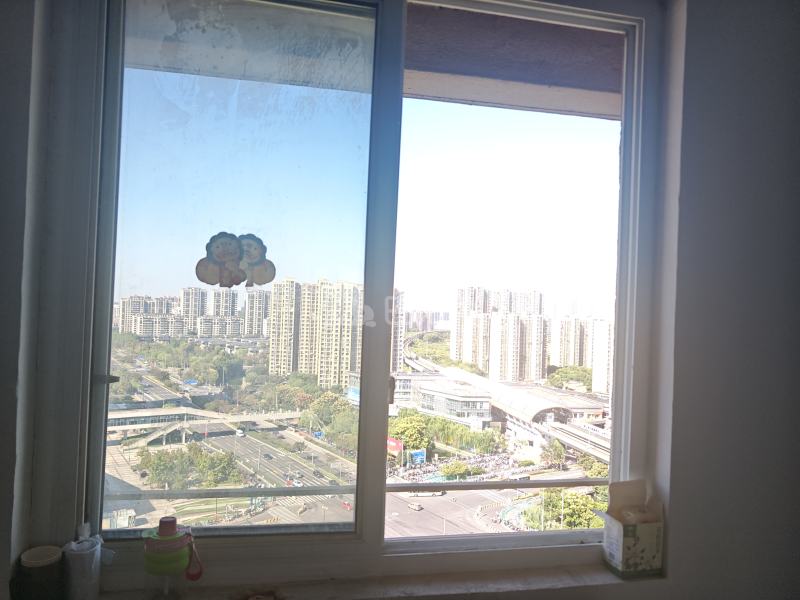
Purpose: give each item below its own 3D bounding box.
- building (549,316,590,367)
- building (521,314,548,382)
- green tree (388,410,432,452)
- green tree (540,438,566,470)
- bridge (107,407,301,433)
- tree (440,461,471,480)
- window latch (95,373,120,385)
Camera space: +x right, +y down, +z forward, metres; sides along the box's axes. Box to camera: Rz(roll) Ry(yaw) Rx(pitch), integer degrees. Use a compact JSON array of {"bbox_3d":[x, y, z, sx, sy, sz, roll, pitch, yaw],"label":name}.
[{"bbox_3d":[147.701,40.871,481.571,31.000,51.000,14.000,3,-1,-18],"label":"building"},{"bbox_3d":[104.203,37.421,427.590,16.500,53.000,12.500,3,-1,-18],"label":"building"},{"bbox_3d":[3.393,49.977,207.347,14.500,14.000,13.500,2,-1,0],"label":"green tree"},{"bbox_3d":[54.049,54.219,195.315,8.800,10.200,8.800,2,-1,0],"label":"green tree"},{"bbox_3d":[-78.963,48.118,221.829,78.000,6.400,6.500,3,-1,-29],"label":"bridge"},{"bbox_3d":[17.929,54.476,179.291,9.000,5.600,8.500,2,-1,0],"label":"tree"},{"bbox_3d":[-0.686,0.184,1.300,0.054,0.025,0.025,2,-1,-11],"label":"window latch"}]

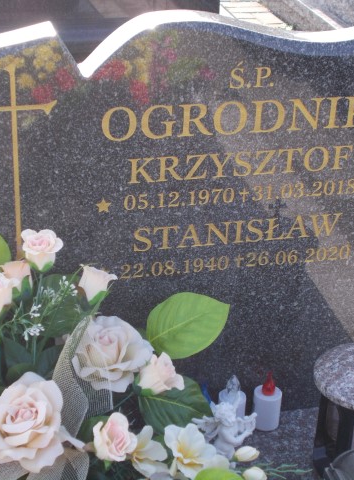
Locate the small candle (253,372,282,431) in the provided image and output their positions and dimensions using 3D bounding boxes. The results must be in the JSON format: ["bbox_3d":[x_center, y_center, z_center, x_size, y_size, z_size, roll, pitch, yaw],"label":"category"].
[{"bbox_3d":[0.160,0.279,1.886,0.049,0.110,0.049,1,26,-1],"label":"small candle"}]

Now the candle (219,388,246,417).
[{"bbox_3d":[0.097,0.302,1.883,0.049,0.068,0.049,-4,27,-12],"label":"candle"}]

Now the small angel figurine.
[{"bbox_3d":[0.083,0.321,1.804,0.075,0.104,0.096,21,32,35],"label":"small angel figurine"}]

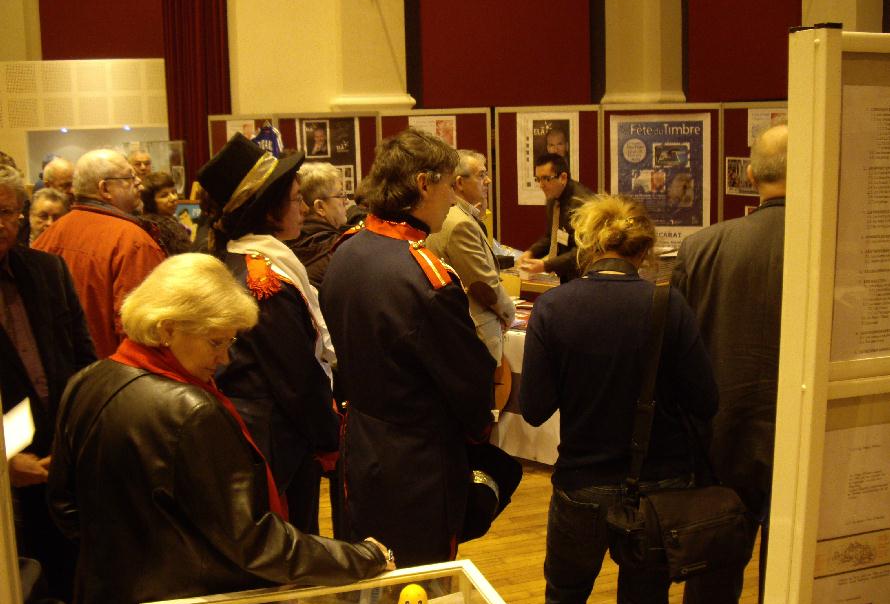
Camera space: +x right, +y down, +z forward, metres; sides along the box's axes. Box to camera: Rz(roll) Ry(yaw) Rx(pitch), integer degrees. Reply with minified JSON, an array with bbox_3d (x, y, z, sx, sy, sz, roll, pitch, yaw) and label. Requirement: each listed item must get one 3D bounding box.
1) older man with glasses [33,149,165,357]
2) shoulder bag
[{"bbox_3d":[-1.196,0.286,3.573,0.350,1.668,0.520,-8,11,-40],"label":"older man with glasses"},{"bbox_3d":[0.514,0.278,2.143,0.290,0.627,0.180,-7,10,-35],"label":"shoulder bag"}]

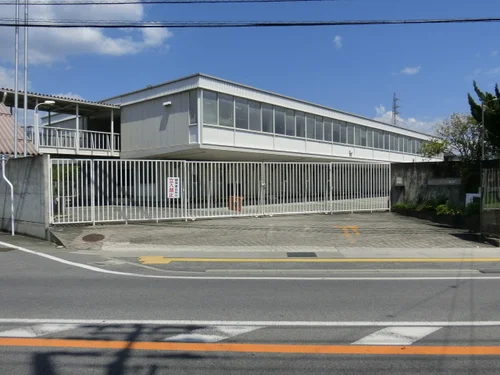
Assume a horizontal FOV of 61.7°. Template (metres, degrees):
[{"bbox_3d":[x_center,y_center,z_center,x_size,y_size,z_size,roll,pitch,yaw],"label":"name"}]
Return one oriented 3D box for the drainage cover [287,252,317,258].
[{"bbox_3d":[1.229,1.600,9.900,0.690,0.050,0.580,0,1,3],"label":"drainage cover"}]

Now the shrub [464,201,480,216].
[{"bbox_3d":[7.330,0.692,13.800,0.520,0.550,0.570,-1,2,-45],"label":"shrub"}]

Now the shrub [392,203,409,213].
[{"bbox_3d":[5.964,0.793,16.600,0.580,0.420,0.650,-1,2,-45],"label":"shrub"}]

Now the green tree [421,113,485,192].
[{"bbox_3d":[7.800,-1.000,16.000,2.700,3.750,2.600,0,1,0],"label":"green tree"}]

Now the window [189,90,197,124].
[{"bbox_3d":[-2.765,-3.900,20.500,0.580,1.660,0.100,1,2,41],"label":"window"}]

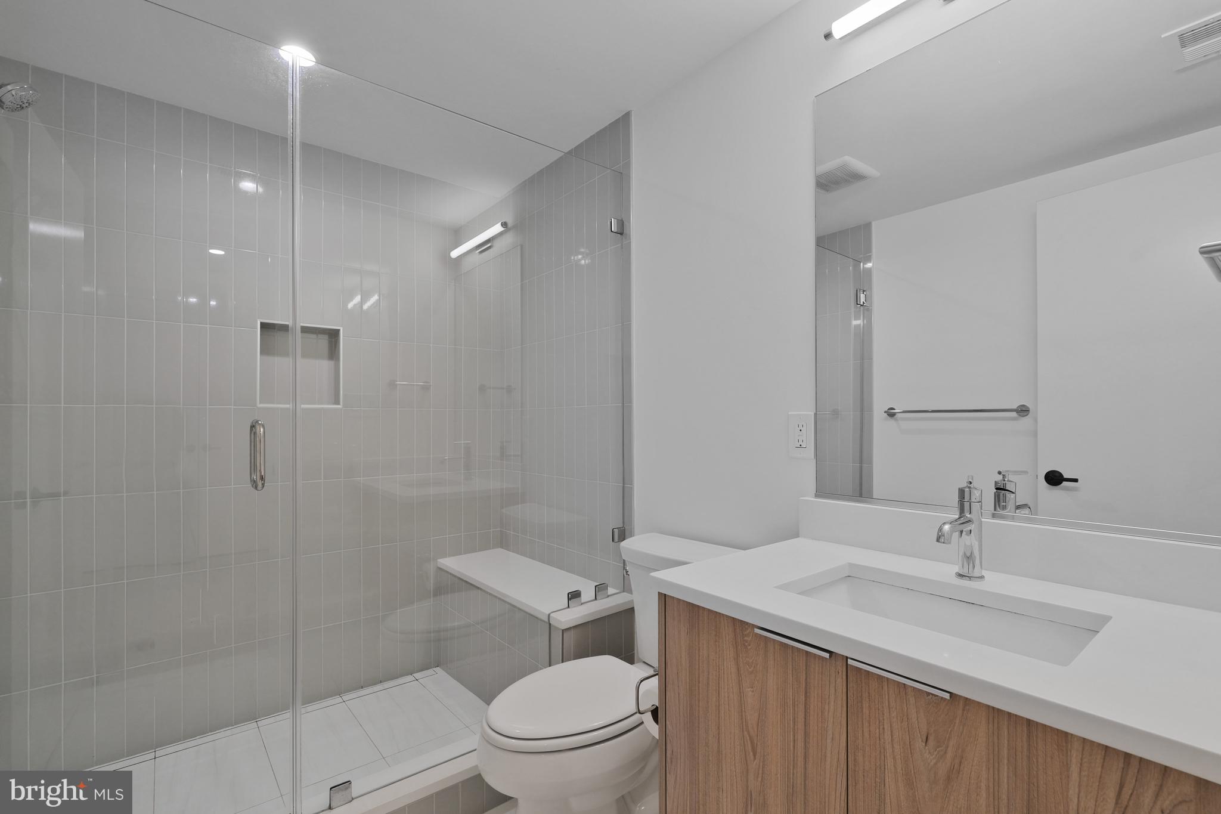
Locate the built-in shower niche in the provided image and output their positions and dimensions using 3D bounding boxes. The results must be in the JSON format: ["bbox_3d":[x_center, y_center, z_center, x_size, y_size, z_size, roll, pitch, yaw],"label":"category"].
[{"bbox_3d":[-1.304,-0.169,2.276,0.303,0.340,0.108,1,-1,-39],"label":"built-in shower niche"}]

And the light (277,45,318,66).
[{"bbox_3d":[-0.991,-1.108,1.718,0.110,0.020,0.110,1,-1,-39],"label":"light"}]

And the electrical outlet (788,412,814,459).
[{"bbox_3d":[0.515,0.077,1.470,0.010,0.123,0.079,1,-1,-39],"label":"electrical outlet"}]

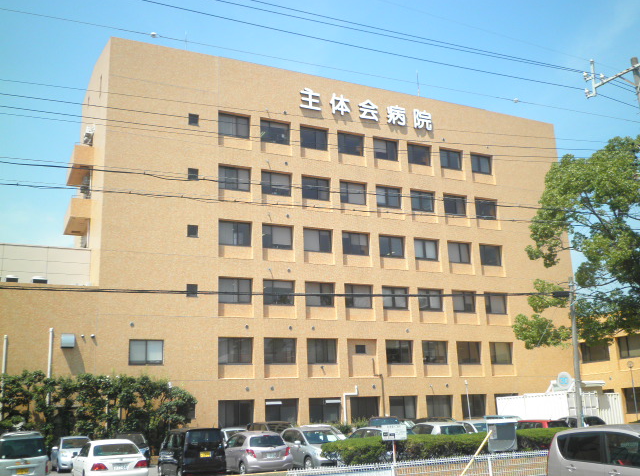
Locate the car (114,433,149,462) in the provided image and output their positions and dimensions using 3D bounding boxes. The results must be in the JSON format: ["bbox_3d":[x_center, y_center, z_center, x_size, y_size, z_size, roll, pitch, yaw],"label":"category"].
[{"bbox_3d":[-9.303,10.243,31.988,1.660,1.520,3.900,5,-15,-26],"label":"car"}]

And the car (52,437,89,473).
[{"bbox_3d":[-11.425,10.011,30.932,1.695,1.520,3.850,5,-15,-26],"label":"car"}]

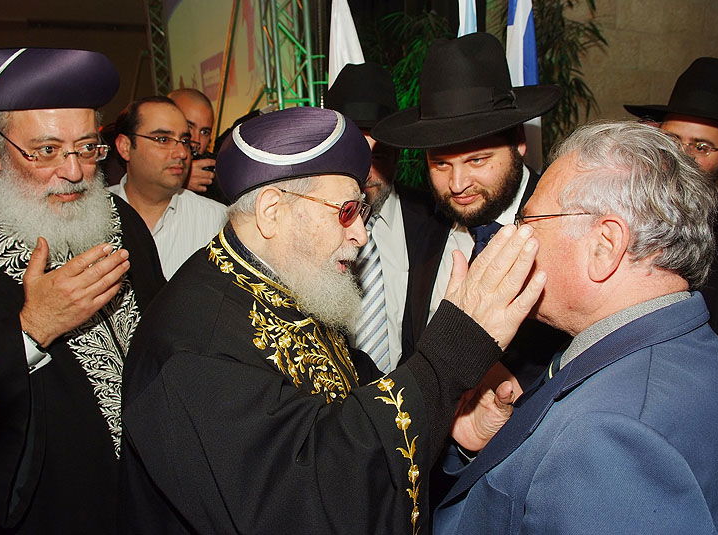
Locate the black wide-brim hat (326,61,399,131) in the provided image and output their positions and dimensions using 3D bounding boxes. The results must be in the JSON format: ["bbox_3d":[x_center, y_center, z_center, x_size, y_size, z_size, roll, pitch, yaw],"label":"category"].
[{"bbox_3d":[0.008,-0.423,1.420,0.330,0.150,0.360,2,17,12],"label":"black wide-brim hat"}]

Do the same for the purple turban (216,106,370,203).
[{"bbox_3d":[-0.104,-0.178,0.900,0.240,0.140,0.225,0,15,20],"label":"purple turban"}]

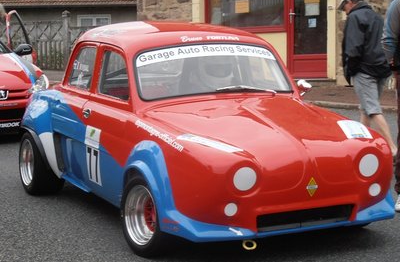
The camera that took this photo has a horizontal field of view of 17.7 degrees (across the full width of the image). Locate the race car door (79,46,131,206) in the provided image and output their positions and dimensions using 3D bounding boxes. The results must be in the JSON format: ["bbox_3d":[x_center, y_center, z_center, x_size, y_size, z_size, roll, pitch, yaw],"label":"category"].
[{"bbox_3d":[-0.609,-0.064,8.787,0.200,1.040,0.800,-5,9,-25],"label":"race car door"}]

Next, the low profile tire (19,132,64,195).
[{"bbox_3d":[-1.220,0.234,9.998,0.265,0.515,0.515,-5,9,-25],"label":"low profile tire"}]

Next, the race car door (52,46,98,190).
[{"bbox_3d":[-0.910,-0.149,9.413,0.200,1.010,0.680,-5,9,-25],"label":"race car door"}]

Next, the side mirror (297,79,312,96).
[{"bbox_3d":[0.739,-0.305,9.067,0.115,0.100,0.090,-5,9,-25],"label":"side mirror"}]

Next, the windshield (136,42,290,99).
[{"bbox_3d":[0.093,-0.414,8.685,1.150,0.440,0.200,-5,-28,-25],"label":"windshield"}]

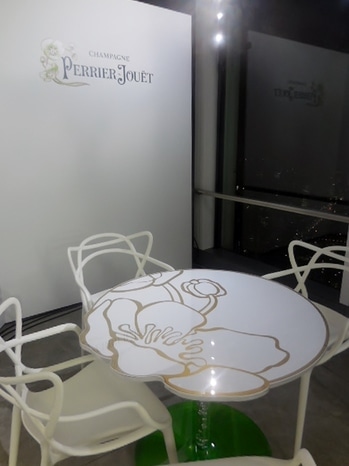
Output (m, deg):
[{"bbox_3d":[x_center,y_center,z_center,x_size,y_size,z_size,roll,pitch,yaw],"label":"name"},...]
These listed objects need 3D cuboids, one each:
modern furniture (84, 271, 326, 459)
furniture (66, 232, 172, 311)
[{"bbox_3d":[0.123,0.662,1.448,0.943,0.711,0.953,-1,15,0],"label":"modern furniture"},{"bbox_3d":[-0.253,0.443,2.044,0.560,0.840,0.480,-12,18,-37],"label":"furniture"}]

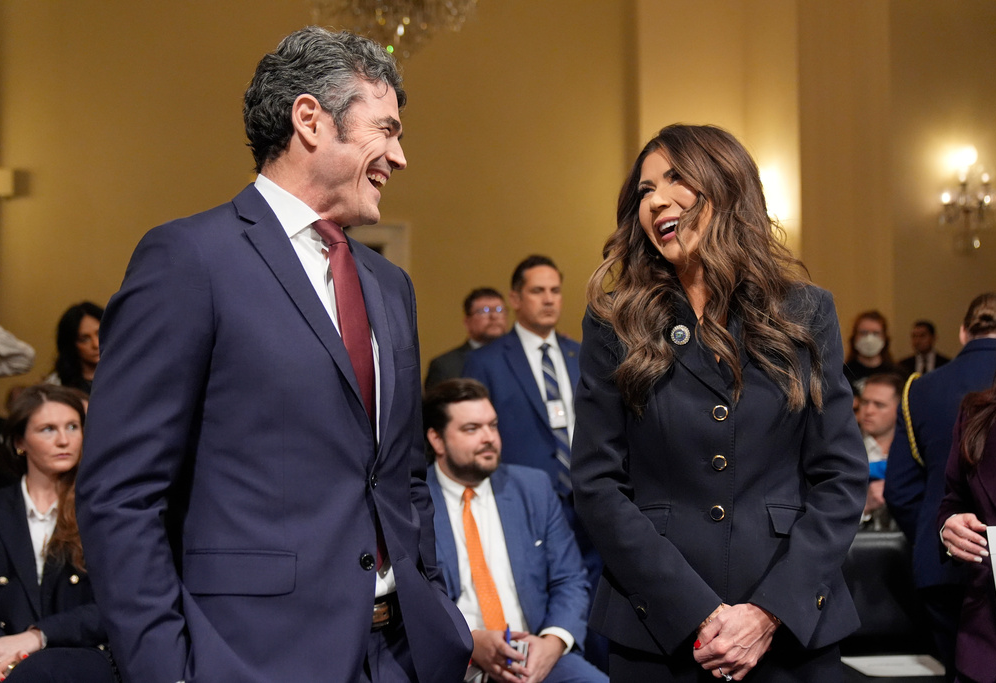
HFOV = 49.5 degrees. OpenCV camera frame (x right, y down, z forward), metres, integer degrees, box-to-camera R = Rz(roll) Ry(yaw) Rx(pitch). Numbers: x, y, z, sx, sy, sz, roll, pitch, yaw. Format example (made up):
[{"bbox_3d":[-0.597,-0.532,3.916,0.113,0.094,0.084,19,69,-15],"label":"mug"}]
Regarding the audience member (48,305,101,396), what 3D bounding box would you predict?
[{"bbox_3d":[-1.590,0.660,4.180,0.460,1.620,0.300,1,-2,-35],"label":"audience member"}]

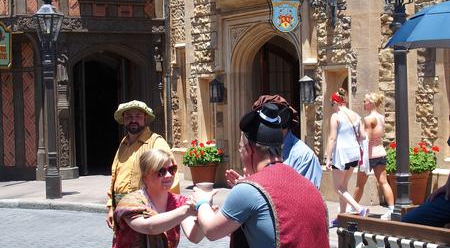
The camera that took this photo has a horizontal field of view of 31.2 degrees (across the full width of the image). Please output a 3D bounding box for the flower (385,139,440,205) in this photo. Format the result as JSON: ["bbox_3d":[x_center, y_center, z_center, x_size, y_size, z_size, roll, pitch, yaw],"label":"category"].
[{"bbox_3d":[2.651,0.707,11.400,0.700,0.910,0.720,-1,2,0],"label":"flower"}]

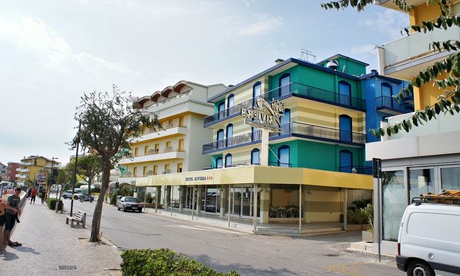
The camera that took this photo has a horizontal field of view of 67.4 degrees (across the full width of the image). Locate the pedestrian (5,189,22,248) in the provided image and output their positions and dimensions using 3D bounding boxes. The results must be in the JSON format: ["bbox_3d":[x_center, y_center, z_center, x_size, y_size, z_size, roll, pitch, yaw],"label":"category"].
[{"bbox_3d":[-6.678,2.440,10.783,0.460,1.720,0.480,3,-9,-4],"label":"pedestrian"}]

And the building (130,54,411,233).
[{"bbox_3d":[3.537,0.470,33.128,17.600,13.800,25.400,7,-11,-29],"label":"building"}]

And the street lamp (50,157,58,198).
[{"bbox_3d":[-31.994,7.379,62.677,1.100,7.300,0.250,7,-11,-29],"label":"street lamp"}]

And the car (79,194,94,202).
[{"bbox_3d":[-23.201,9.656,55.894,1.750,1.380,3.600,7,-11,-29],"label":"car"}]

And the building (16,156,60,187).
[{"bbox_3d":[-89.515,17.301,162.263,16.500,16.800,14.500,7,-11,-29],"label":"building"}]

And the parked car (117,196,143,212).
[{"bbox_3d":[-9.631,6.282,32.910,1.680,1.420,4.300,6,-10,-24],"label":"parked car"}]

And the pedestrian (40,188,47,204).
[{"bbox_3d":[-21.524,6.790,39.973,0.500,1.720,0.400,7,-11,-29],"label":"pedestrian"}]

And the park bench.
[{"bbox_3d":[-7.487,3.935,16.908,0.660,0.730,1.700,7,-11,-29],"label":"park bench"}]

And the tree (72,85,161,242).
[{"bbox_3d":[-4.208,0.849,12.385,2.950,5.500,2.950,7,-11,-29],"label":"tree"}]

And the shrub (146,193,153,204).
[{"bbox_3d":[-8.855,6.705,38.200,0.850,1.200,0.850,7,-11,-29],"label":"shrub"}]

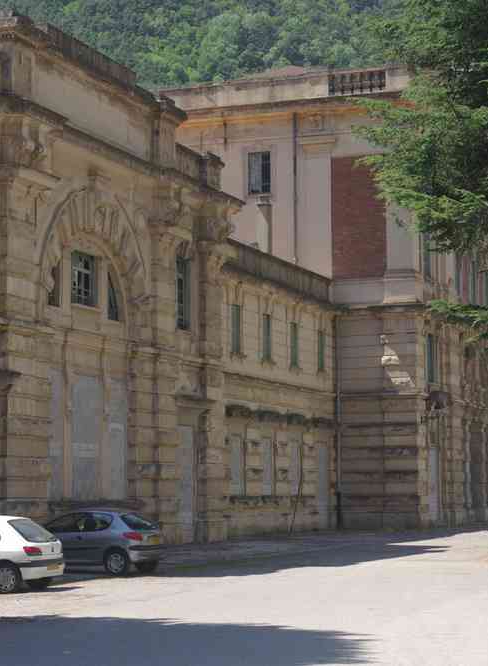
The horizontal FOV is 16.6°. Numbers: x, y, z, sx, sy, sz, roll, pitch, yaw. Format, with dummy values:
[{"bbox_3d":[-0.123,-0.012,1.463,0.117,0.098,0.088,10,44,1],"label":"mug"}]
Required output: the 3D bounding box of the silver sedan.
[{"bbox_3d":[-3.844,4.924,39.220,3.835,1.428,1.652,-2,-6,21],"label":"silver sedan"}]

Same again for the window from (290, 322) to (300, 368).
[{"bbox_3d":[2.076,0.521,69.410,0.200,1.926,1.134,-3,-6,21],"label":"window"}]

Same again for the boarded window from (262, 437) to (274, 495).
[{"bbox_3d":[0.880,5.268,65.726,0.200,2.219,1.138,-3,-6,21],"label":"boarded window"}]

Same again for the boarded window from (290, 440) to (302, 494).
[{"bbox_3d":[2.079,5.547,68.828,0.200,2.222,1.248,-3,-6,21],"label":"boarded window"}]

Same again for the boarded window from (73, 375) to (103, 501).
[{"bbox_3d":[-4.763,3.130,49.815,0.200,3.724,1.901,-3,-6,21],"label":"boarded window"}]

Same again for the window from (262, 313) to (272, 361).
[{"bbox_3d":[0.862,0.160,66.278,0.200,1.879,1.068,-3,-6,21],"label":"window"}]

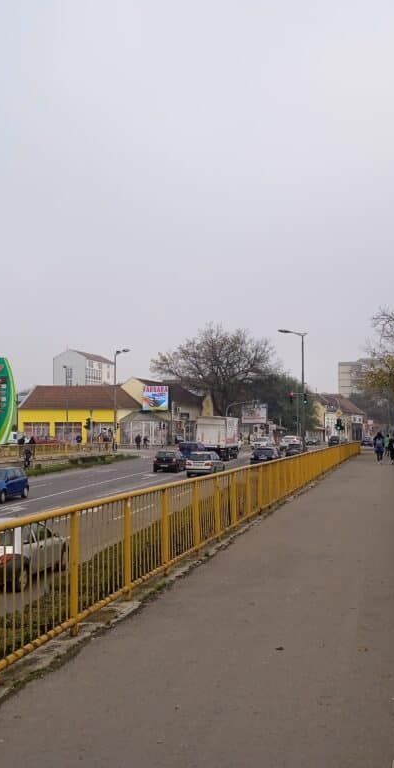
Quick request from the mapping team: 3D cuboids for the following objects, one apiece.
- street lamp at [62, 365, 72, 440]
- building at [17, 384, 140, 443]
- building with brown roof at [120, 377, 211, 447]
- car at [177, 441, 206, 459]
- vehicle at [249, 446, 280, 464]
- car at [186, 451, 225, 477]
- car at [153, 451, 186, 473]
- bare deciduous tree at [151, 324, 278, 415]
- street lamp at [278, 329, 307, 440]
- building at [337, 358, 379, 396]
[{"bbox_3d":[-15.400,2.910,98.003,0.700,9.800,0.300,0,-3,5],"label":"street lamp"},{"bbox_3d":[-16.000,4.644,115.931,16.800,8.800,12.000,0,-3,0],"label":"building"},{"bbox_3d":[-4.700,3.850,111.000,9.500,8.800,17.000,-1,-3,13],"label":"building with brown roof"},{"bbox_3d":[0.050,5.344,64.295,1.750,1.620,4.200,-1,-4,13],"label":"car"},{"bbox_3d":[5.300,5.386,63.090,1.750,1.450,4.200,-1,-4,13],"label":"vehicle"},{"bbox_3d":[0.570,4.940,51.200,1.740,1.440,4.450,-1,-3,11],"label":"car"},{"bbox_3d":[-1.780,5.410,58.100,1.660,1.430,3.900,0,-3,10],"label":"car"},{"bbox_3d":[2.367,0.320,106.000,15.700,15.200,14.500,0,-3,2],"label":"bare deciduous tree"},{"bbox_3d":[6.950,1.082,60.244,2.150,9.800,0.350,-1,-4,13],"label":"street lamp"},{"bbox_3d":[66.703,6.362,340.000,17.500,31.000,14.500,-1,-3,13],"label":"building"}]

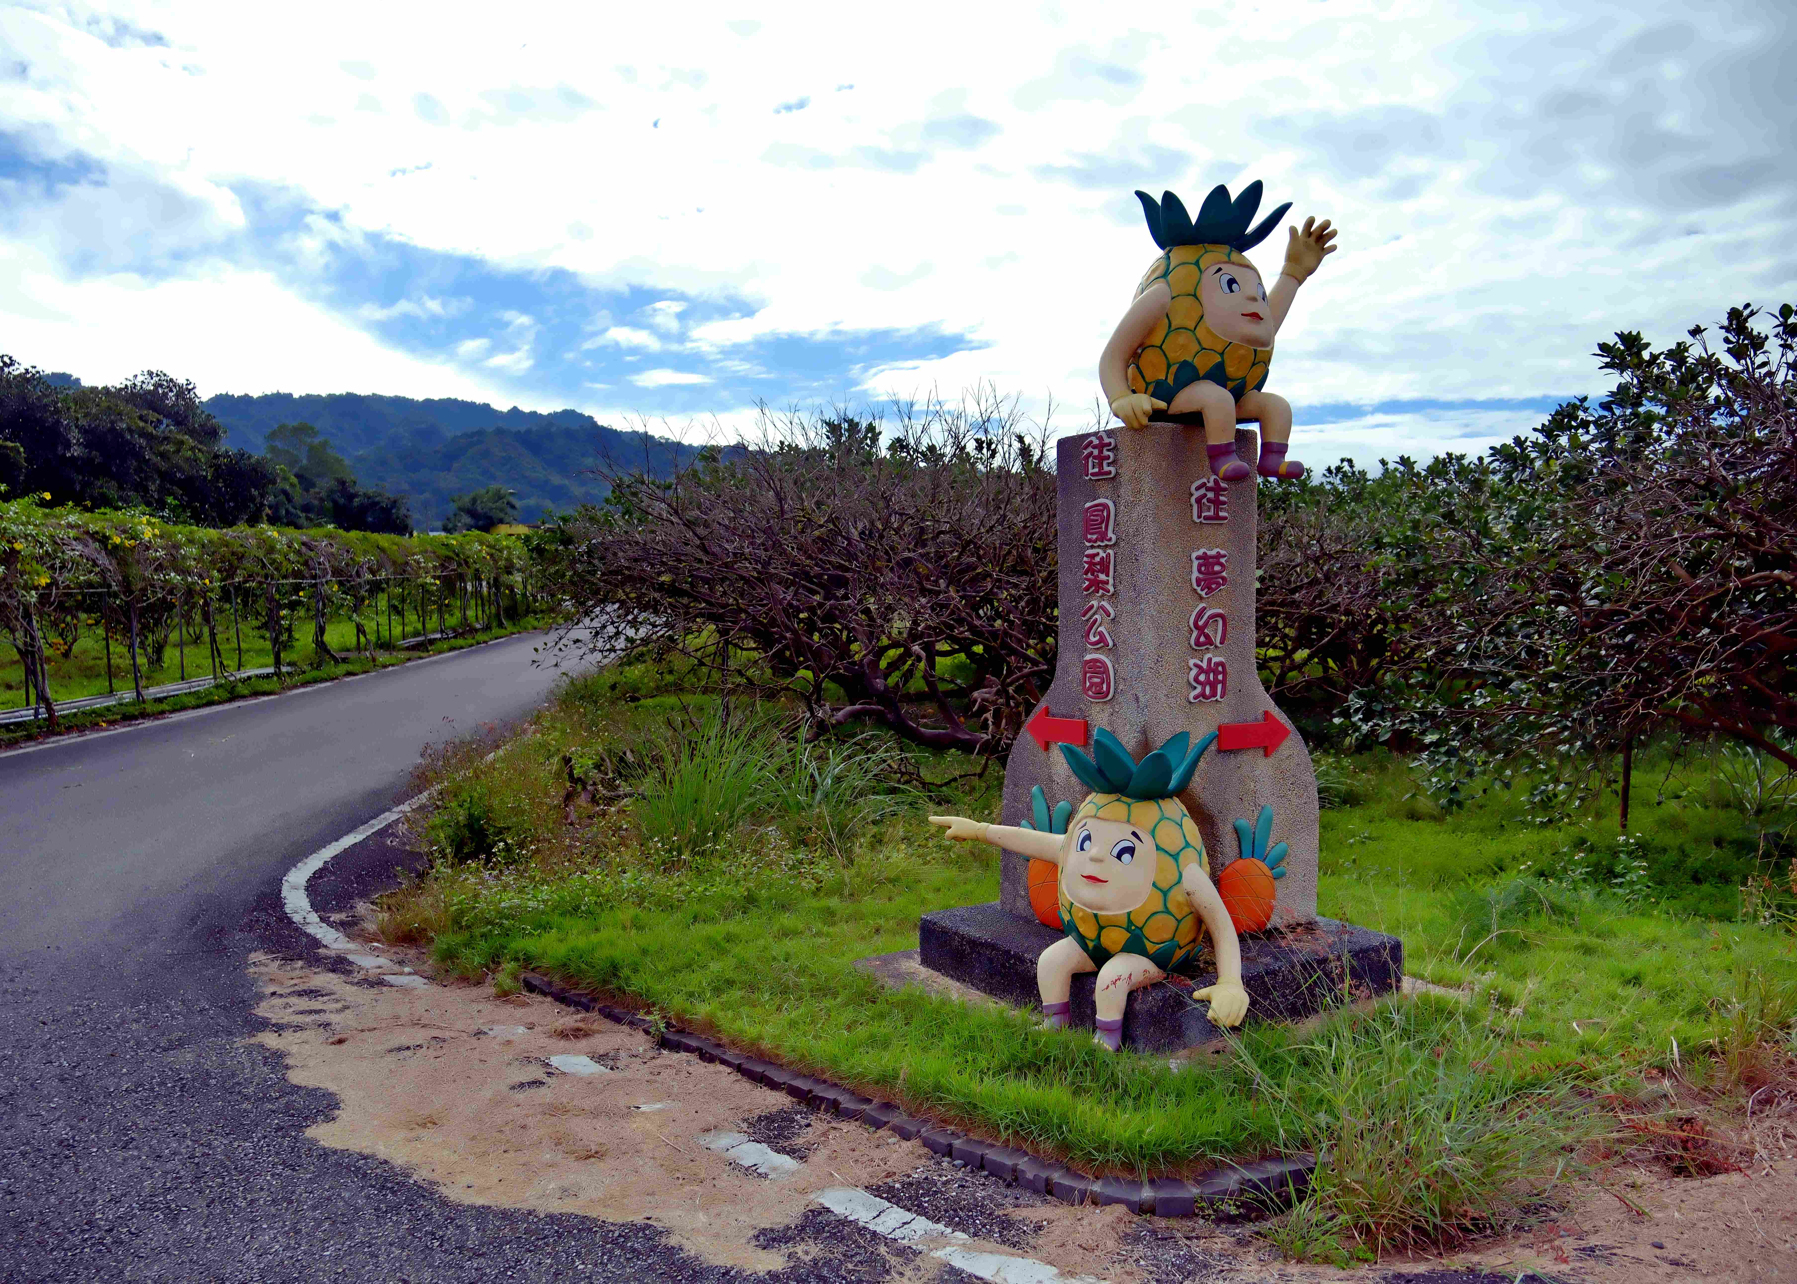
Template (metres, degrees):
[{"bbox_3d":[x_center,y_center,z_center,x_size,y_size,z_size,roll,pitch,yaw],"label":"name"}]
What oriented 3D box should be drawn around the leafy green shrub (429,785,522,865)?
[{"bbox_3d":[-2.465,1.064,7.500,0.540,0.460,0.500,-1,3,-18],"label":"leafy green shrub"}]

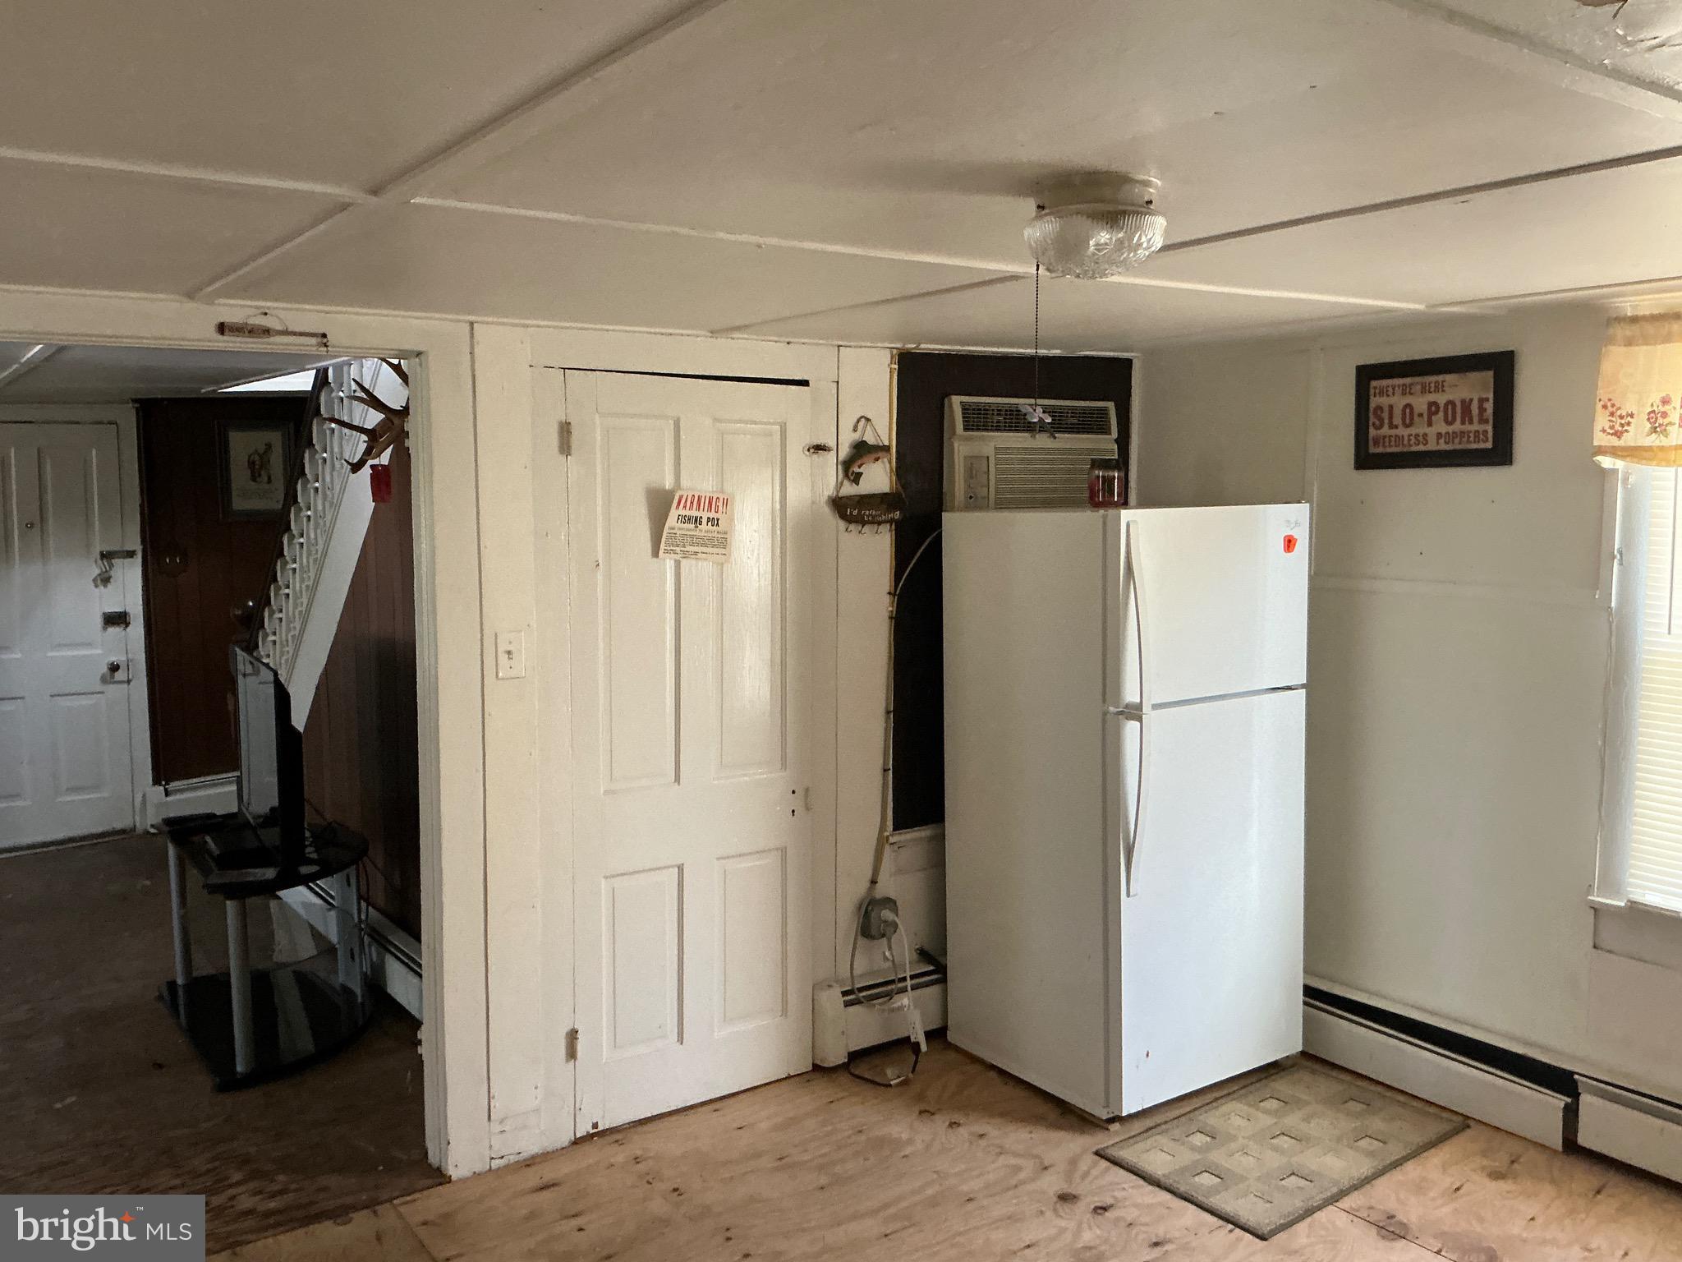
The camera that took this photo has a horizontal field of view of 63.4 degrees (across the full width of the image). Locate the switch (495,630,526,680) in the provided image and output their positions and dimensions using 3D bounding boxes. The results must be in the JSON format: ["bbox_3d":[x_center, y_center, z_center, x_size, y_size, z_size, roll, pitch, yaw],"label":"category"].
[{"bbox_3d":[-0.790,0.059,3.267,0.070,0.115,0.018,-4,6,-35],"label":"switch"}]

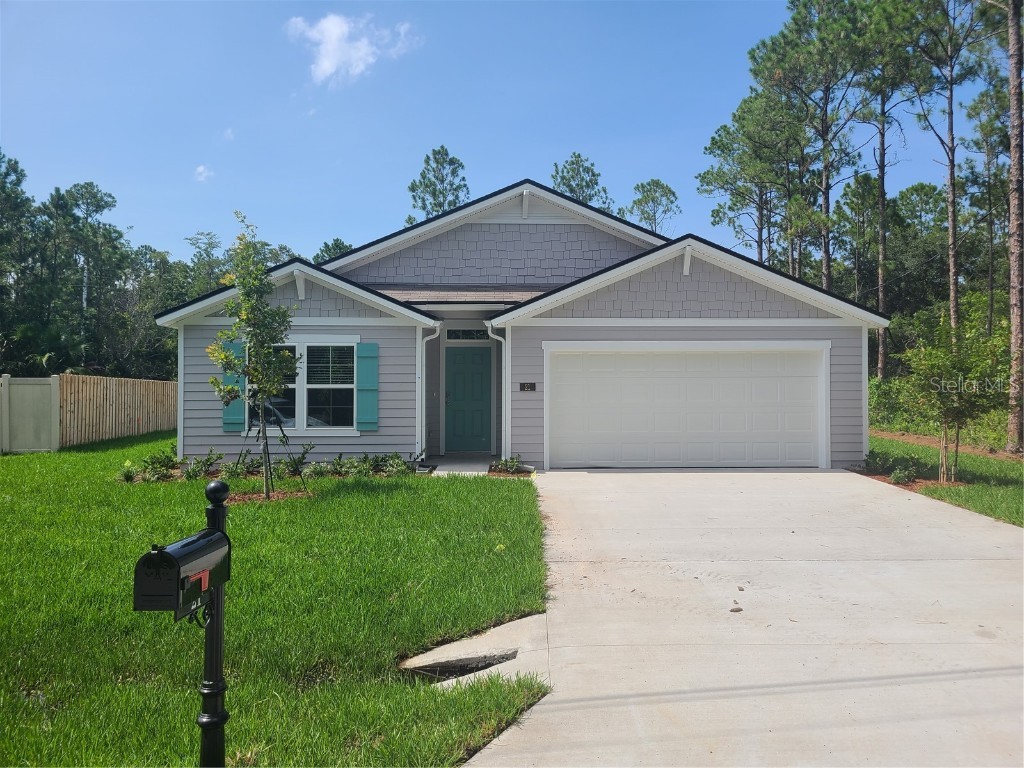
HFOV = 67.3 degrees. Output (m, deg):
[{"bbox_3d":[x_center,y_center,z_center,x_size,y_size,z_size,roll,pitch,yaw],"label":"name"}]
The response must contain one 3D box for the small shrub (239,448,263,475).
[{"bbox_3d":[-4.471,1.325,13.150,0.410,0.431,0.349,0,0,0],"label":"small shrub"}]

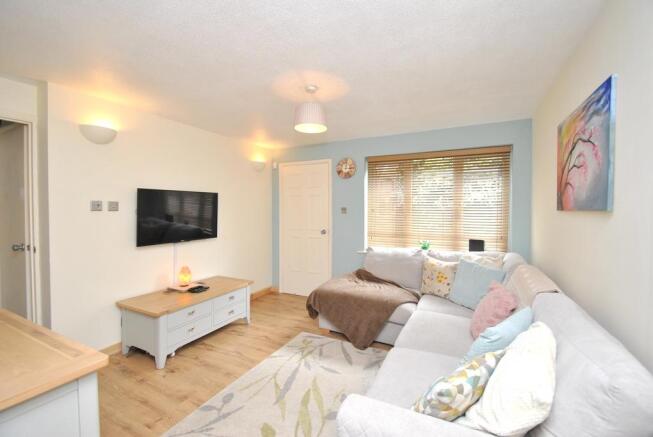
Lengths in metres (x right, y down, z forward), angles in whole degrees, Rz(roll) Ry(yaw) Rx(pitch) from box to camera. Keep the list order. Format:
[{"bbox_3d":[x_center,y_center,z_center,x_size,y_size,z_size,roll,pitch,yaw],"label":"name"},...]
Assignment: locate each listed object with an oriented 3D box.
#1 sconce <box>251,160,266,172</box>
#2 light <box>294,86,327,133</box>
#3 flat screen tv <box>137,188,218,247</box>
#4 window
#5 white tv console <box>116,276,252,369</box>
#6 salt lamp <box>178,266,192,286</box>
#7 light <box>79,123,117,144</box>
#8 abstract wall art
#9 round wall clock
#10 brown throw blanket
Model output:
[{"bbox_3d":[-1.000,-0.761,4.103,0.125,0.140,0.268,1,2,28],"label":"sconce"},{"bbox_3d":[-0.119,-0.879,2.173,0.260,0.330,0.260,0,1,0],"label":"light"},{"bbox_3d":[-1.611,-0.021,3.034,0.060,0.565,0.950,1,2,28],"label":"flat screen tv"},{"bbox_3d":[1.267,-0.206,3.343,1.650,1.220,0.140,1,2,28],"label":"window"},{"bbox_3d":[-1.339,0.976,2.772,0.560,0.474,1.110,1,2,27],"label":"white tv console"},{"bbox_3d":[-1.503,0.621,2.900,0.142,0.205,0.142,1,2,28],"label":"salt lamp"},{"bbox_3d":[-1.932,-0.714,2.351,0.125,0.140,0.268,1,2,28],"label":"light"},{"bbox_3d":[1.407,-0.332,1.511,0.030,0.580,0.795,1,2,28],"label":"abstract wall art"},{"bbox_3d":[0.278,-0.688,3.759,0.295,0.295,0.040,1,2,28],"label":"round wall clock"},{"bbox_3d":[0.458,0.930,2.947,1.080,0.540,0.880,1,2,28],"label":"brown throw blanket"}]

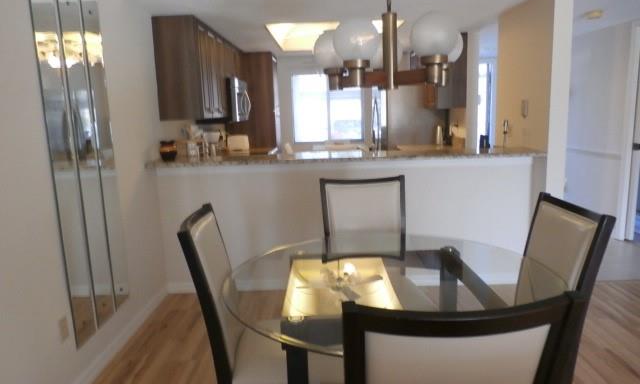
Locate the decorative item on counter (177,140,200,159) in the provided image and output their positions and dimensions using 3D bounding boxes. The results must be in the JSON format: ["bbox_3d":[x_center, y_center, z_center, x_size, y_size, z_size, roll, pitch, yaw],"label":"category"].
[{"bbox_3d":[-1.053,-0.345,3.748,0.165,0.144,0.150,-2,10,1],"label":"decorative item on counter"}]

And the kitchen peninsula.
[{"bbox_3d":[0.196,0.214,3.799,2.864,1.065,0.830,-2,10,1],"label":"kitchen peninsula"}]

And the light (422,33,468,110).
[{"bbox_3d":[0.463,-0.469,1.720,0.160,0.270,0.160,-2,10,1],"label":"light"}]

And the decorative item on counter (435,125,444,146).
[{"bbox_3d":[1.027,-0.470,3.928,0.070,0.195,0.070,-2,10,1],"label":"decorative item on counter"}]

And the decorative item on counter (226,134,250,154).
[{"bbox_3d":[-0.707,-0.413,3.973,0.185,0.175,0.200,-2,10,1],"label":"decorative item on counter"}]

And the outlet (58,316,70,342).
[{"bbox_3d":[-1.235,0.668,2.245,0.010,0.116,0.075,-2,10,1],"label":"outlet"}]

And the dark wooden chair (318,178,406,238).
[{"bbox_3d":[0.258,0.471,2.463,0.485,1.020,0.590,-2,10,1],"label":"dark wooden chair"}]

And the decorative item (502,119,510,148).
[{"bbox_3d":[1.524,-0.481,3.776,0.057,0.240,0.060,-2,10,1],"label":"decorative item"}]

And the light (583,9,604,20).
[{"bbox_3d":[2.354,-1.517,3.969,0.170,0.050,0.170,-2,10,1],"label":"light"}]

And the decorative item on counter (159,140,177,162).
[{"bbox_3d":[-1.164,-0.319,3.558,0.125,0.162,0.125,-2,10,1],"label":"decorative item on counter"}]

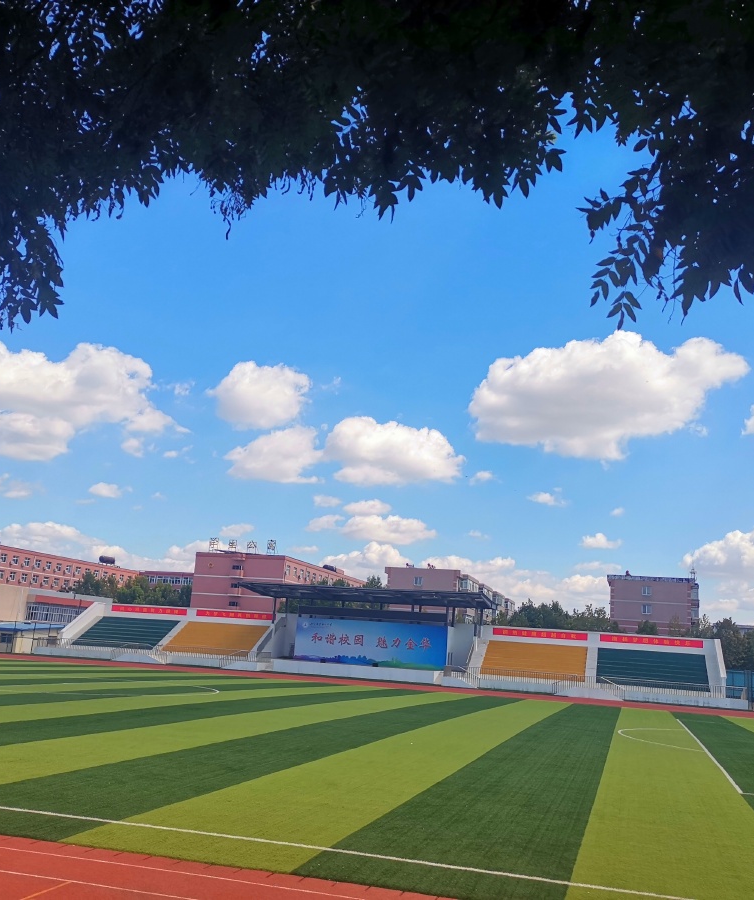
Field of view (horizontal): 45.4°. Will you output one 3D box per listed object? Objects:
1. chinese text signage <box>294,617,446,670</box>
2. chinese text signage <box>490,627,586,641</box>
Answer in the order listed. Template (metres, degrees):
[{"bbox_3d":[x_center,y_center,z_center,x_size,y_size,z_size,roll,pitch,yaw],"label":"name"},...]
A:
[{"bbox_3d":[-0.889,23.549,109.795,19.140,5.098,0.150,0,-13,16],"label":"chinese text signage"},{"bbox_3d":[19.556,22.162,108.084,11.203,0.810,0.060,0,-13,16],"label":"chinese text signage"}]

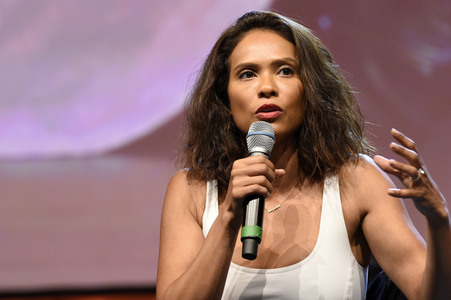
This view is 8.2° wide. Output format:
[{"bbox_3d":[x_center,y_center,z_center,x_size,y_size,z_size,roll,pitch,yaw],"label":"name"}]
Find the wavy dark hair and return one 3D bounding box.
[{"bbox_3d":[0.088,-0.084,5.480,0.335,0.315,0.270,-3,-5,7],"label":"wavy dark hair"}]

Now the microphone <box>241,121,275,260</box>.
[{"bbox_3d":[0.053,0.070,5.350,0.051,0.250,0.051,5,-21,0],"label":"microphone"}]

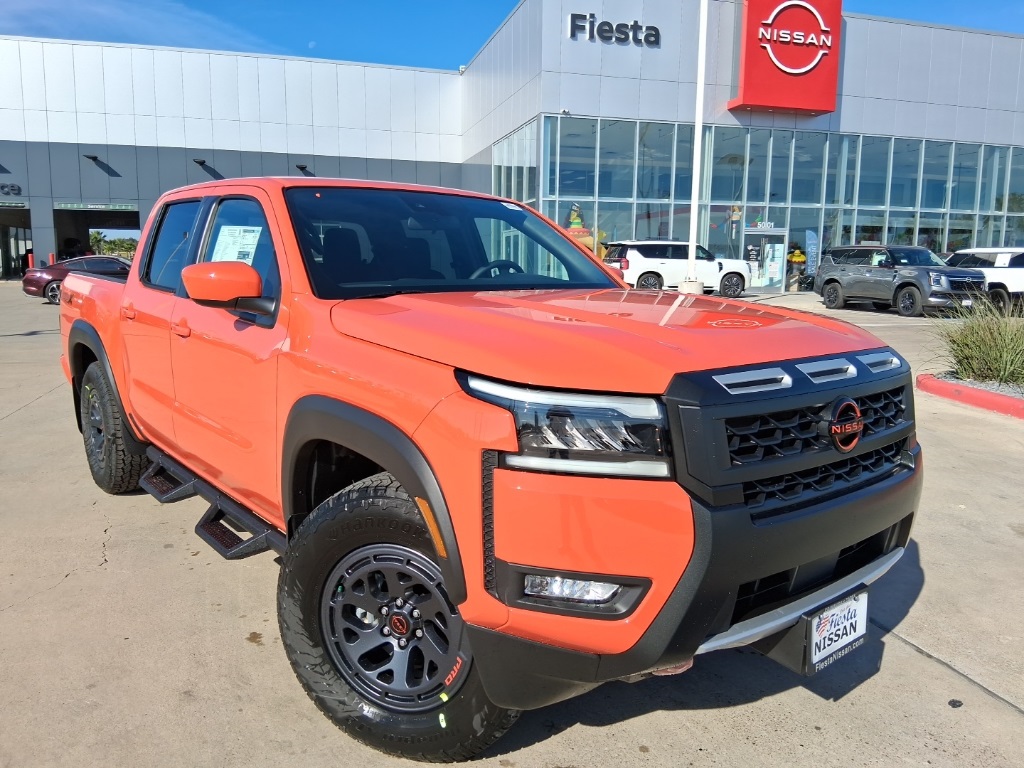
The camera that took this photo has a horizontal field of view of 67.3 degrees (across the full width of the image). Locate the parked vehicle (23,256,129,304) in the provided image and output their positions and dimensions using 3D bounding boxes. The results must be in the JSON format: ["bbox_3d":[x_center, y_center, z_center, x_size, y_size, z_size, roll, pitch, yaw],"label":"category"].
[{"bbox_3d":[-12.038,-3.140,23.242,4.800,1.380,1.920,-2,8,-9],"label":"parked vehicle"}]

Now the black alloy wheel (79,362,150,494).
[{"bbox_3d":[-2.388,0.253,4.670,0.270,0.800,0.800,-6,10,-40],"label":"black alloy wheel"}]

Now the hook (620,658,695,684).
[{"bbox_3d":[0.385,0.700,1.960,0.060,0.085,0.181,-6,11,-40],"label":"hook"}]

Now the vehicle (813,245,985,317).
[{"bbox_3d":[11.384,-3.111,22.936,2.070,1.960,5.250,-1,10,-16],"label":"vehicle"}]

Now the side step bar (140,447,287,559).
[{"bbox_3d":[-1.305,0.483,3.209,0.181,0.161,1.707,-6,11,-40],"label":"side step bar"}]

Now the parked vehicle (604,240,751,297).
[{"bbox_3d":[5.951,-4.111,27.583,5.250,1.960,2.070,-2,8,-14],"label":"parked vehicle"}]

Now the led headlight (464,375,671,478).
[{"bbox_3d":[0.116,0.093,1.783,0.350,0.235,0.430,-6,10,-40],"label":"led headlight"}]

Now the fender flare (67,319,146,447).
[{"bbox_3d":[-2.395,-0.068,4.468,0.120,0.590,1.200,-6,10,-40],"label":"fender flare"}]

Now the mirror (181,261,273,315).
[{"bbox_3d":[-1.009,-0.341,2.710,0.270,0.190,0.190,-6,10,-40],"label":"mirror"}]

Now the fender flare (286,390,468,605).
[{"bbox_3d":[-0.414,0.310,2.143,0.120,0.522,0.984,-6,11,-40],"label":"fender flare"}]

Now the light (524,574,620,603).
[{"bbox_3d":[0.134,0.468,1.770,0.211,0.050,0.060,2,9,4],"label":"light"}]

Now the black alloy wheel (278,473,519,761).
[{"bbox_3d":[-0.270,0.644,2.163,0.800,0.800,0.270,4,9,22],"label":"black alloy wheel"}]

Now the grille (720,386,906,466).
[{"bbox_3d":[0.841,0.098,2.036,0.934,0.115,0.085,-6,11,-40],"label":"grille"}]

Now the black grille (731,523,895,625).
[{"bbox_3d":[0.843,0.475,2.083,0.904,0.110,0.090,-6,11,-40],"label":"black grille"}]

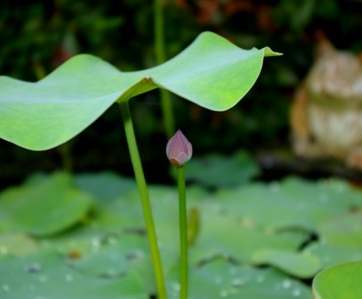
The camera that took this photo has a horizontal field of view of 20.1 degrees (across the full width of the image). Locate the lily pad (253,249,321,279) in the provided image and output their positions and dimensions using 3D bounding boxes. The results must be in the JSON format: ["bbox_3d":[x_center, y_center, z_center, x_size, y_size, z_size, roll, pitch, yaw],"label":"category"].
[{"bbox_3d":[0.188,0.201,1.806,0.123,0.030,0.112,0,17,0],"label":"lily pad"}]

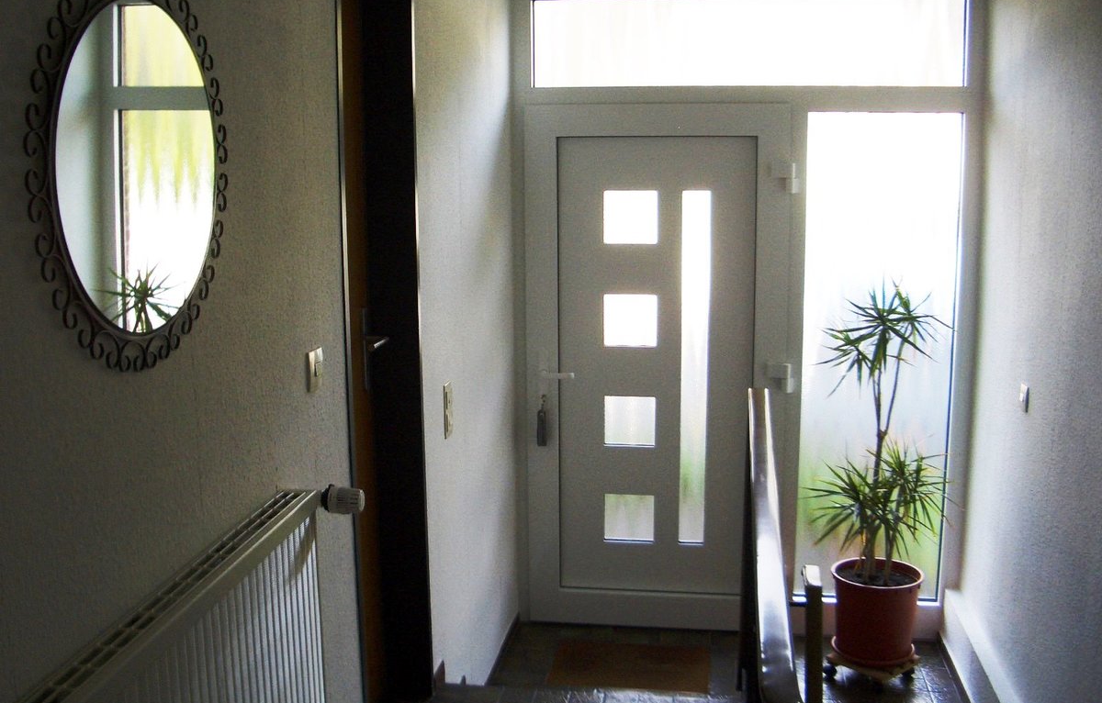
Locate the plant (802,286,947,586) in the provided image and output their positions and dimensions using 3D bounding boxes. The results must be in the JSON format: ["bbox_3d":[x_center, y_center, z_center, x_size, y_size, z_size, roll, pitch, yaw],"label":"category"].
[{"bbox_3d":[1.176,0.298,3.967,0.520,1.120,0.500,1,11,9],"label":"plant"}]

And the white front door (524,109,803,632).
[{"bbox_3d":[0.405,0.102,4.389,1.000,2.100,0.090,1,11,9],"label":"white front door"}]

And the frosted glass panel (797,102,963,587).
[{"bbox_3d":[1.239,0.059,4.255,0.545,1.900,0.030,1,11,9],"label":"frosted glass panel"}]

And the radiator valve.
[{"bbox_3d":[-0.383,0.274,2.042,0.085,0.054,0.050,1,11,9],"label":"radiator valve"}]

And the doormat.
[{"bbox_3d":[0.299,1.192,4.231,0.600,0.016,0.400,1,11,9],"label":"doormat"}]

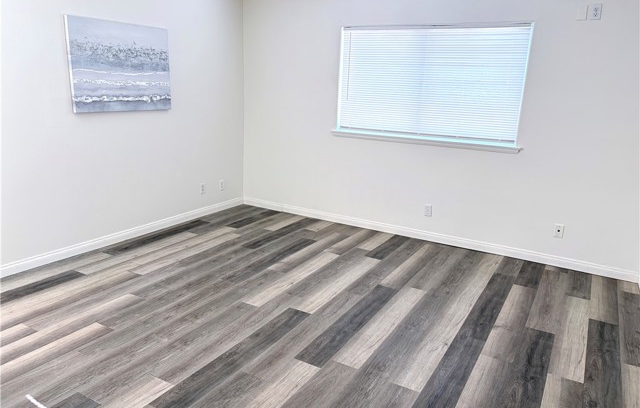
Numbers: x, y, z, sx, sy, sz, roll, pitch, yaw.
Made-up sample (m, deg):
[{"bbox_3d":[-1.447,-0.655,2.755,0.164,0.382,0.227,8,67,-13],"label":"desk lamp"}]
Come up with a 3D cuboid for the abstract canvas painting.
[{"bbox_3d":[-1.726,-1.198,4.247,0.037,0.757,1.012,10,17,29],"label":"abstract canvas painting"}]

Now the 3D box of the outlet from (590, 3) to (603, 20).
[{"bbox_3d":[2.176,-1.511,3.781,0.071,0.116,0.012,10,17,29],"label":"outlet"}]

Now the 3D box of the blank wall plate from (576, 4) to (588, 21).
[{"bbox_3d":[2.090,-1.524,3.831,0.072,0.115,0.012,10,17,29],"label":"blank wall plate"}]

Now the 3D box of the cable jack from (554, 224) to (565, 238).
[{"bbox_3d":[2.107,0.244,4.236,0.071,0.115,0.012,10,17,29],"label":"cable jack"}]

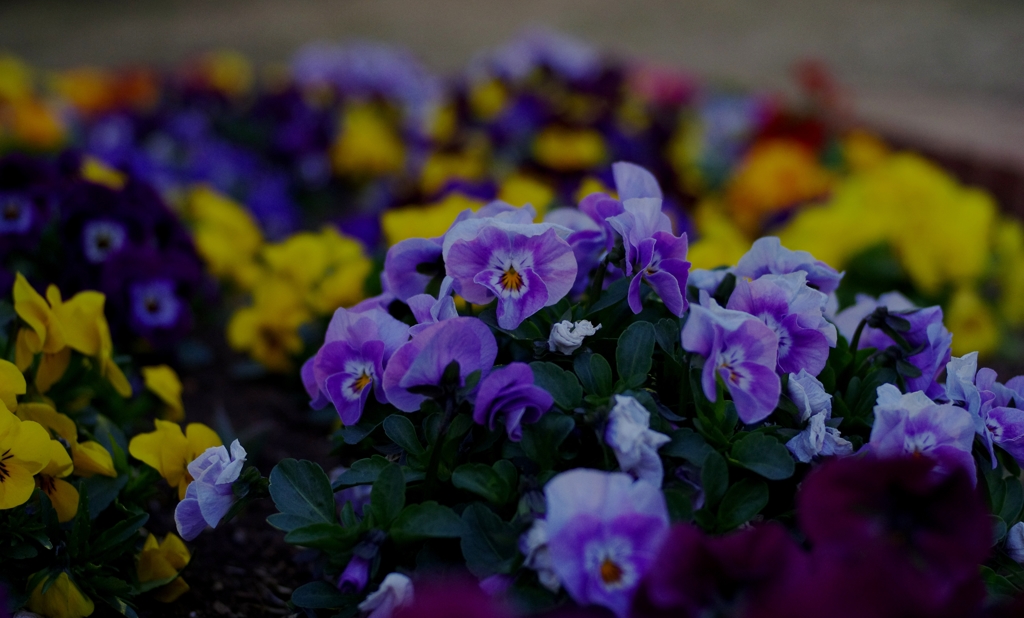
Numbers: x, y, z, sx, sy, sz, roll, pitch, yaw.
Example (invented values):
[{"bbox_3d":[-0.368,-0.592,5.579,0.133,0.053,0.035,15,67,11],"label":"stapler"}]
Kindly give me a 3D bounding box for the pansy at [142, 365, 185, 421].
[{"bbox_3d":[-0.158,0.038,0.770,0.021,0.032,0.026,15,21,43],"label":"pansy"}]

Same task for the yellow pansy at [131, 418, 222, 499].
[{"bbox_3d":[-0.121,0.055,0.614,0.035,0.029,0.020,-6,18,-21],"label":"yellow pansy"}]

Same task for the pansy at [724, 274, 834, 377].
[{"bbox_3d":[0.102,0.007,0.654,0.042,0.040,0.018,-2,17,-6],"label":"pansy"}]

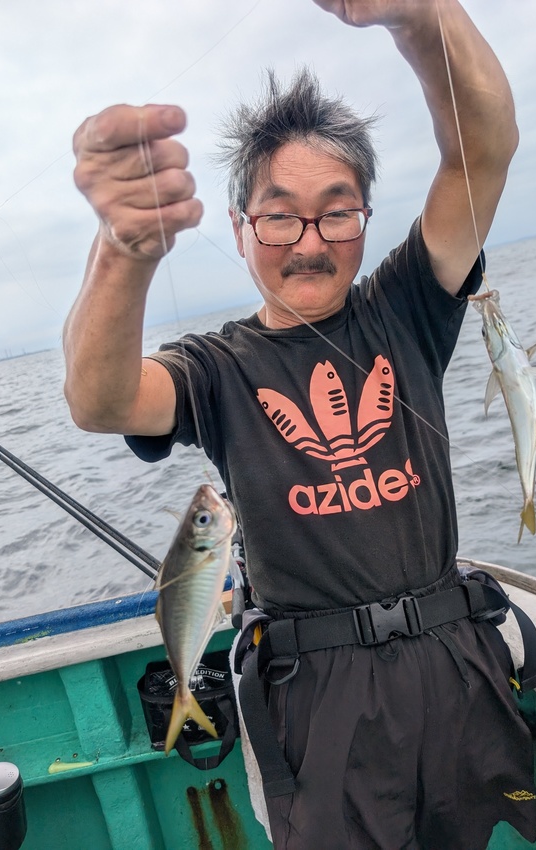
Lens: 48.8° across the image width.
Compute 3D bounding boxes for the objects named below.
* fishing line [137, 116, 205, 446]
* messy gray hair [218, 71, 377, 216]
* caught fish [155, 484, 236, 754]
[{"bbox_3d":[-0.067,-0.092,0.419,0.012,0.233,0.012,-9,9,2],"label":"fishing line"},{"bbox_3d":[0.035,-0.335,0.705,0.190,0.175,0.185,-8,20,-5],"label":"messy gray hair"},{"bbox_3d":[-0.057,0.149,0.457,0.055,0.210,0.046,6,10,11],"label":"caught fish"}]

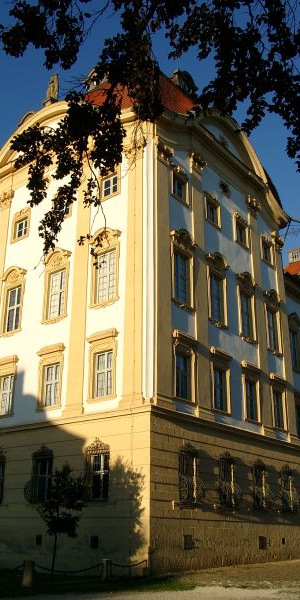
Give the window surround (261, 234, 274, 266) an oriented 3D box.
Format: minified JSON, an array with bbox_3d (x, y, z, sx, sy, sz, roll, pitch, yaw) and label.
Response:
[{"bbox_3d":[9.462,-3.894,47.940,0.310,2.428,1.963,-16,-27,35],"label":"window surround"}]

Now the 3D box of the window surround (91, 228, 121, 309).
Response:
[{"bbox_3d":[-2.758,-2.010,36.858,2.532,5.063,0.413,-17,-28,36],"label":"window surround"}]

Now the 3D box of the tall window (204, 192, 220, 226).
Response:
[{"bbox_3d":[4.390,-6.329,41.989,0.310,2.428,2.015,-16,-27,35],"label":"tall window"}]

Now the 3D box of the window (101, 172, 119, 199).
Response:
[{"bbox_3d":[-2.326,-6.509,33.709,1.150,1.300,0.250,-16,-27,34],"label":"window"}]

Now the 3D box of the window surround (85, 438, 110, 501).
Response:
[{"bbox_3d":[-2.523,7.992,27.877,1.500,2.850,0.400,-16,-27,34],"label":"window surround"}]

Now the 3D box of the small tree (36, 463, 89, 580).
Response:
[{"bbox_3d":[-3.555,9.032,24.408,1.900,4.450,1.800,0,-22,0],"label":"small tree"}]

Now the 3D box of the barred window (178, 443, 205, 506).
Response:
[{"bbox_3d":[1.922,8.040,27.005,0.530,2.648,1.396,-16,-27,36],"label":"barred window"}]

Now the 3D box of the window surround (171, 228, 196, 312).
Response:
[{"bbox_3d":[1.649,-1.614,29.341,0.400,4.250,2.150,-15,-26,35],"label":"window surround"}]

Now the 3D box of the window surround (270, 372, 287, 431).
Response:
[{"bbox_3d":[7.568,6.117,34.770,0.400,3.080,2.150,-15,-26,35],"label":"window surround"}]

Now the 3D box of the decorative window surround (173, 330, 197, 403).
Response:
[{"bbox_3d":[1.859,3.472,30.280,0.450,3.500,2.150,-16,-27,34],"label":"decorative window surround"}]

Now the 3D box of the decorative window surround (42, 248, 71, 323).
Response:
[{"bbox_3d":[-4.900,-0.822,31.373,2.150,4.200,0.400,-17,-27,38],"label":"decorative window surround"}]

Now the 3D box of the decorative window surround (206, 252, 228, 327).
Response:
[{"bbox_3d":[3.790,-0.539,32.924,0.289,3.900,1.781,-16,-27,36],"label":"decorative window surround"}]

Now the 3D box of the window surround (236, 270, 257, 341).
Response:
[{"bbox_3d":[6.174,0.339,37.535,0.450,4.600,2.200,-16,-27,34],"label":"window surround"}]

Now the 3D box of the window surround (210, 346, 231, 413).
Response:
[{"bbox_3d":[3.604,4.214,29.915,0.400,3.150,2.200,-15,-26,35],"label":"window surround"}]

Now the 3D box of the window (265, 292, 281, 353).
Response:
[{"bbox_3d":[9.468,1.675,45.655,0.362,4.753,2.273,-16,-27,35],"label":"window"}]

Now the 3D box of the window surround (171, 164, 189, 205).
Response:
[{"bbox_3d":[1.942,-7.505,39.117,0.310,2.428,1.963,-16,-27,35],"label":"window surround"}]

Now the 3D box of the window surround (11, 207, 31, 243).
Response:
[{"bbox_3d":[-7.694,-4.538,35.517,1.800,2.130,0.300,-17,-27,38],"label":"window surround"}]

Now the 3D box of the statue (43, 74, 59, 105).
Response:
[{"bbox_3d":[-7.788,-16.915,47.075,1.137,2.893,0.878,-17,-28,36],"label":"statue"}]

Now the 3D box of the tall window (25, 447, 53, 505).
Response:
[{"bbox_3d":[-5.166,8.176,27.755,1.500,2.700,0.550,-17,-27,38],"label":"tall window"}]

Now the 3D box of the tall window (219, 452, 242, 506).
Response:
[{"bbox_3d":[3.990,9.024,29.412,0.481,2.504,1.396,-16,-27,36],"label":"tall window"}]

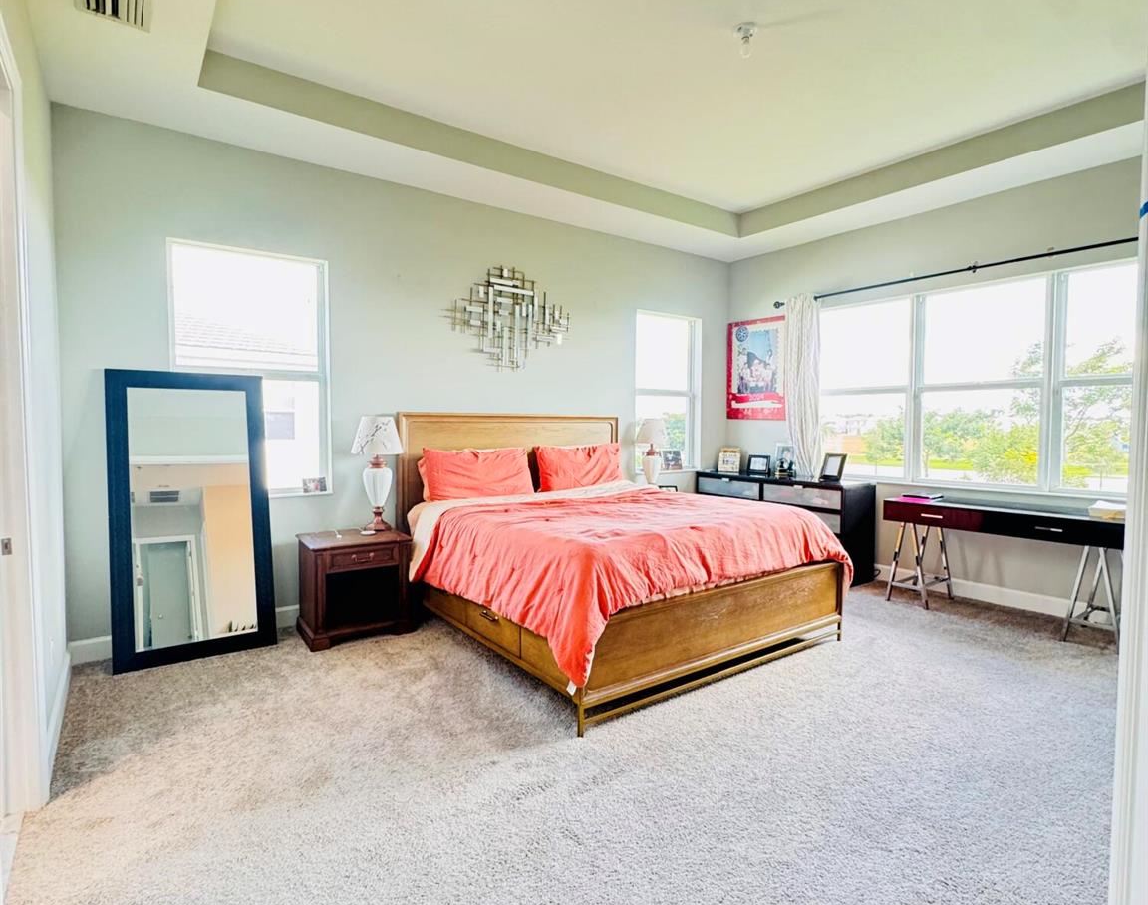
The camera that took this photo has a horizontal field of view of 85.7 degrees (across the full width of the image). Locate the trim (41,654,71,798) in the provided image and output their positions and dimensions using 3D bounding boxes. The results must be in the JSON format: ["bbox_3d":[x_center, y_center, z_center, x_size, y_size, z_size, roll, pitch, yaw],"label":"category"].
[{"bbox_3d":[-2.371,1.149,2.858,0.018,0.135,1.462,-2,3,-36],"label":"trim"}]

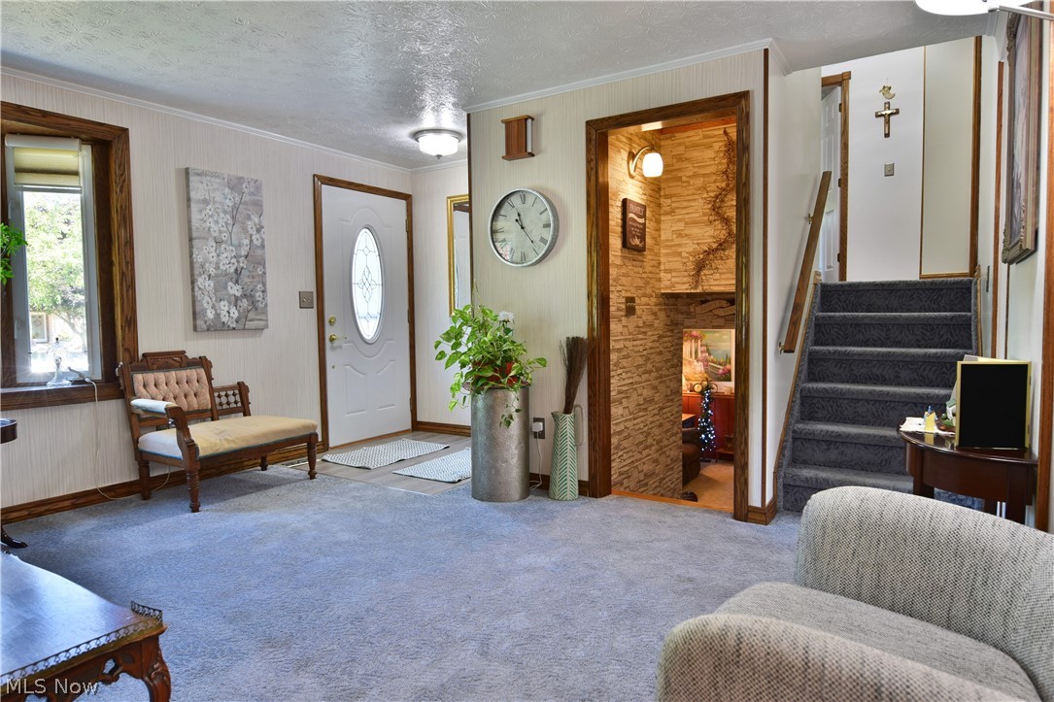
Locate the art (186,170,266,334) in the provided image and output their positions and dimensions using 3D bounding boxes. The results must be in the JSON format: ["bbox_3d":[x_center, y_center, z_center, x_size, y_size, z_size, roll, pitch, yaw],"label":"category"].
[{"bbox_3d":[-1.991,-0.654,4.112,0.038,1.035,0.505,2,4,35],"label":"art"}]

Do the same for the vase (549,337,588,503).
[{"bbox_3d":[0.218,0.376,3.399,0.200,0.900,0.170,0,4,17],"label":"vase"}]

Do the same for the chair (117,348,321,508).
[{"bbox_3d":[-1.838,0.418,3.786,0.660,0.860,1.000,2,4,35],"label":"chair"}]

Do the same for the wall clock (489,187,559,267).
[{"bbox_3d":[-0.024,-0.709,3.550,0.444,0.444,0.058,1,5,33],"label":"wall clock"}]

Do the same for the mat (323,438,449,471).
[{"bbox_3d":[-1.055,0.773,4.704,0.530,0.013,0.845,2,4,35],"label":"mat"}]

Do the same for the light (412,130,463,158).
[{"bbox_3d":[-0.660,-1.499,4.522,0.355,0.160,0.355,-1,3,0],"label":"light"}]

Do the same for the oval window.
[{"bbox_3d":[-1.321,-0.544,5.131,0.035,0.950,0.340,2,4,35],"label":"oval window"}]

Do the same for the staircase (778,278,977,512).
[{"bbox_3d":[1.983,0.192,3.409,0.856,1.194,1.244,1,5,34],"label":"staircase"}]

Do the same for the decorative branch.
[{"bbox_3d":[1.172,-0.896,3.912,0.340,0.990,0.100,1,5,33],"label":"decorative branch"}]

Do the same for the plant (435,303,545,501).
[{"bbox_3d":[-0.209,0.277,3.508,0.560,1.100,0.480,1,5,33],"label":"plant"}]

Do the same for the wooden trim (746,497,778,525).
[{"bbox_3d":[1.172,0.788,3.058,0.090,0.086,0.203,1,5,34],"label":"wooden trim"}]

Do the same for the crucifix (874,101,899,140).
[{"bbox_3d":[3.420,-2.194,5.835,0.190,0.335,0.030,1,5,34],"label":"crucifix"}]

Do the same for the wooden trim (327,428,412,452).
[{"bbox_3d":[-1.293,0.741,5.178,0.035,0.030,0.900,2,4,35],"label":"wooden trim"}]

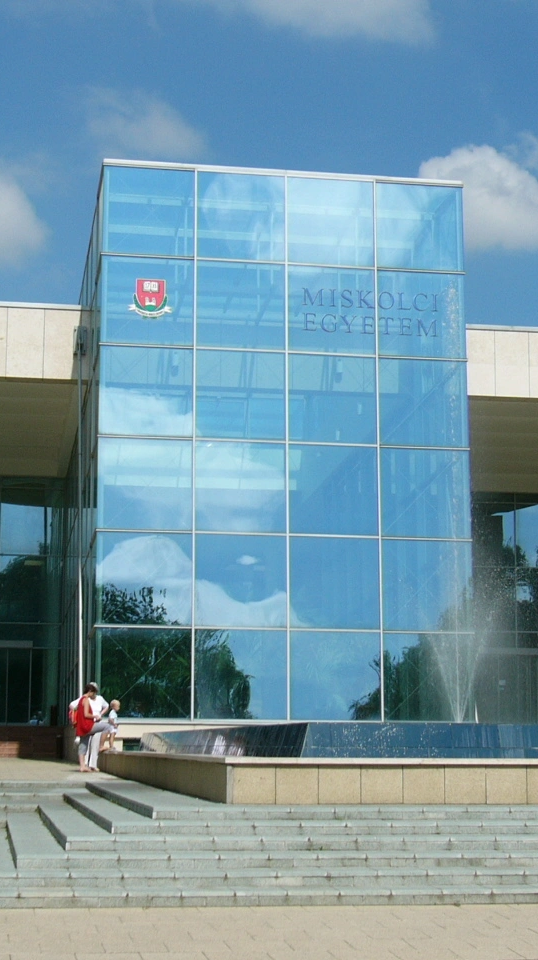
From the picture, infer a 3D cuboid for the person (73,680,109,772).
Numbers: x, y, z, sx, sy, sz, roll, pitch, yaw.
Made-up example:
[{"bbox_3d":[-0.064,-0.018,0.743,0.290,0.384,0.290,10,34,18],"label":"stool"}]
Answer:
[{"bbox_3d":[-3.214,4.456,30.625,0.680,1.600,0.520,1,-9,-4],"label":"person"}]

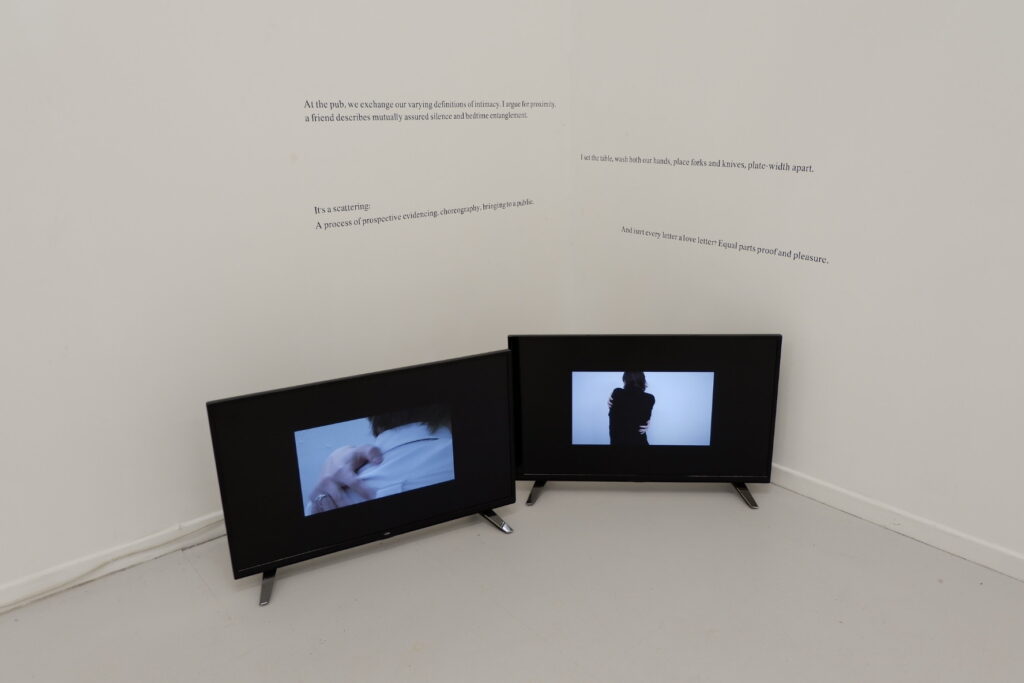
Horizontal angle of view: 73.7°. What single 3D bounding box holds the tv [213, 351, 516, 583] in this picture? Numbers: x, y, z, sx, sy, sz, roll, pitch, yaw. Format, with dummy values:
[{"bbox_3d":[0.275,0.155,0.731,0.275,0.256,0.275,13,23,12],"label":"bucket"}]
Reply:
[{"bbox_3d":[-0.346,0.294,1.752,0.745,0.460,0.080,-10,19,-24],"label":"tv"}]

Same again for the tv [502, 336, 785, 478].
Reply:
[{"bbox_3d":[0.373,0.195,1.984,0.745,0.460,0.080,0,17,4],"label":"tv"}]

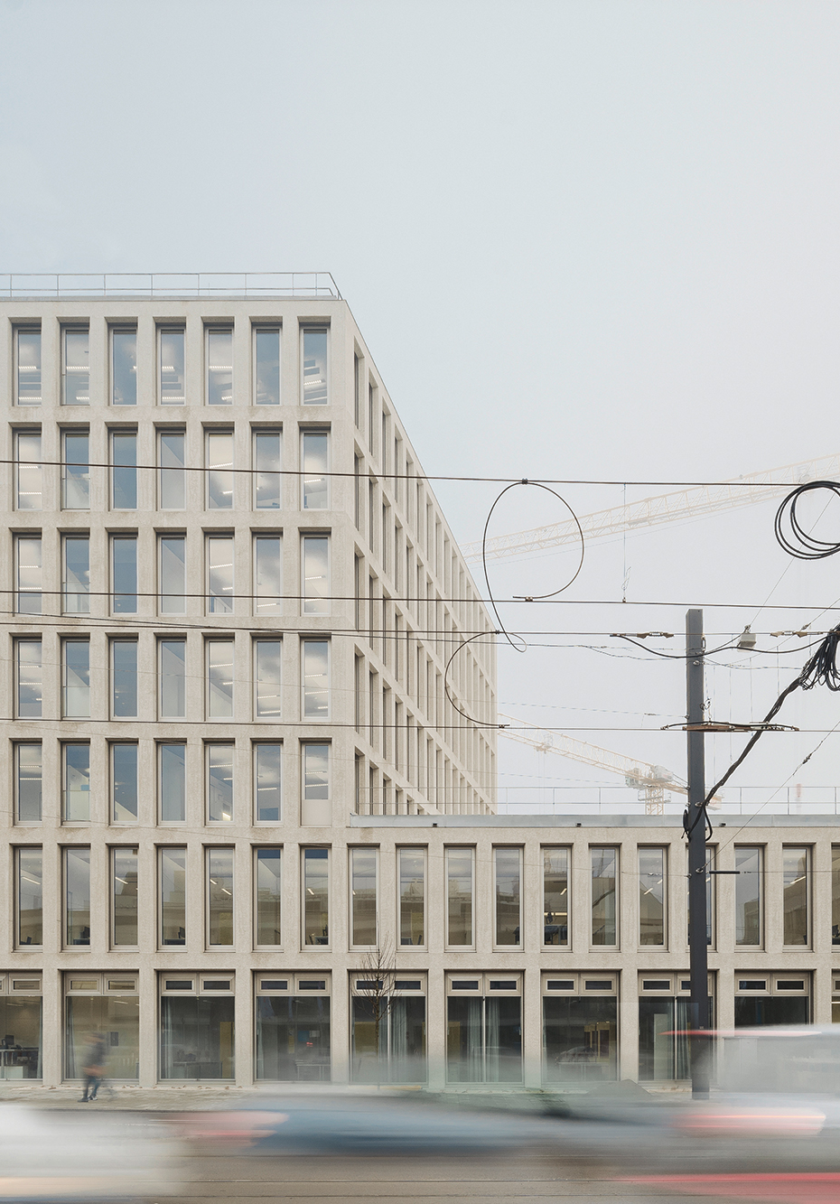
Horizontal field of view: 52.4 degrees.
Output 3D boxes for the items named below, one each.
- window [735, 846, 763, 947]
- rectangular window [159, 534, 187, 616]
[{"bbox_3d":[10.778,9.662,28.000,1.000,3.290,0.150,0,0,0],"label":"window"},{"bbox_3d":[-8.368,-0.909,28.900,0.970,2.726,0.150,0,0,0],"label":"rectangular window"}]

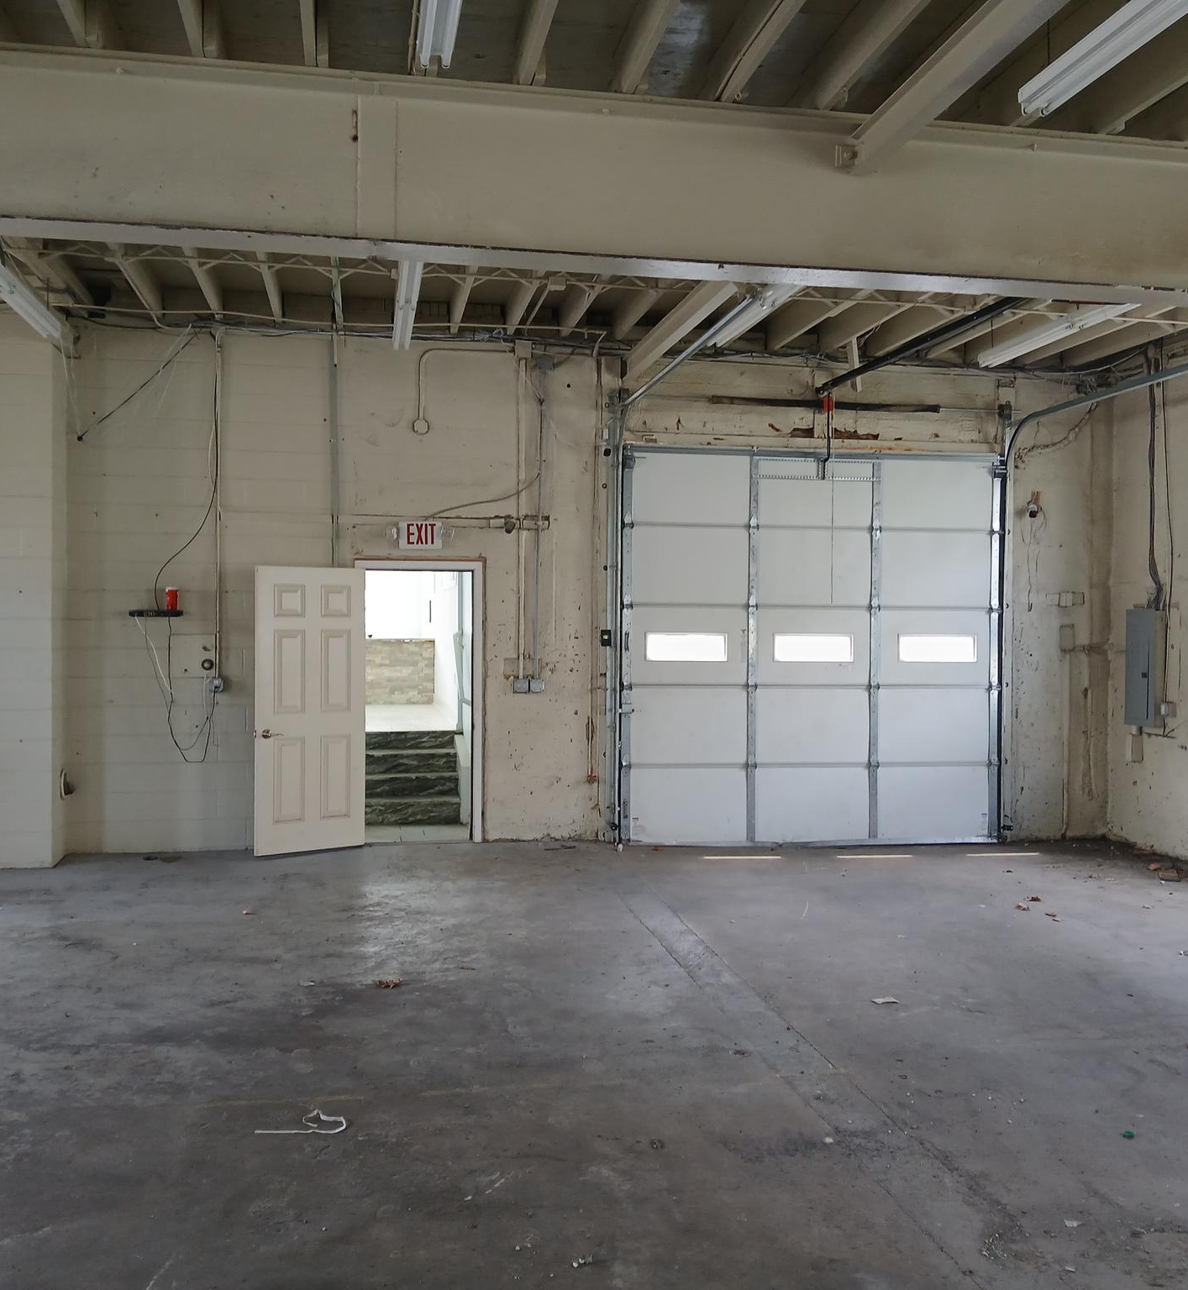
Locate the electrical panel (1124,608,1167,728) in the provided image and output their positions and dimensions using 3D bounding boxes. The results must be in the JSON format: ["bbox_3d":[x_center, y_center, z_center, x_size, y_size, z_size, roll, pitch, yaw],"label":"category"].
[{"bbox_3d":[4.221,0.179,9.892,0.100,0.880,0.375,0,1,-10],"label":"electrical panel"}]

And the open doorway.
[{"bbox_3d":[-1.277,0.425,9.500,0.900,2.070,0.140,0,1,-10],"label":"open doorway"}]

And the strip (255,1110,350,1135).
[{"bbox_3d":[-0.952,1.551,4.200,0.285,0.025,0.180,0,1,0],"label":"strip"}]

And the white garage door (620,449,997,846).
[{"bbox_3d":[1.701,0.015,10.030,3.050,3.030,0.080,0,1,-10],"label":"white garage door"}]

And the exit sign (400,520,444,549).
[{"bbox_3d":[-1.258,-0.796,9.430,0.315,0.205,0.070,0,1,-10],"label":"exit sign"}]

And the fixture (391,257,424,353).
[{"bbox_3d":[-1.160,-2.165,8.100,0.130,0.100,2.440,0,1,-10],"label":"fixture"}]

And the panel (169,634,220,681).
[{"bbox_3d":[-2.847,0.081,9.190,0.330,0.330,0.050,0,1,-10],"label":"panel"}]

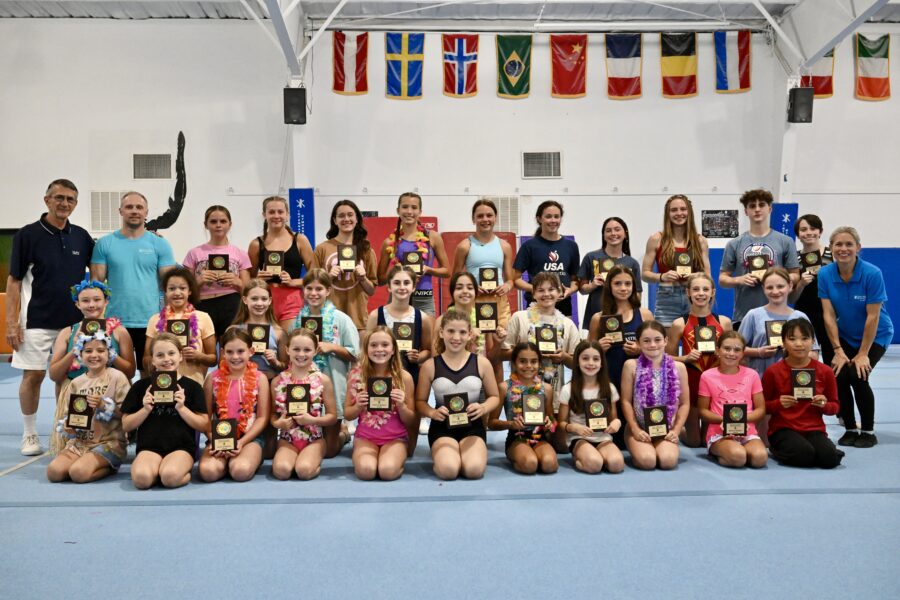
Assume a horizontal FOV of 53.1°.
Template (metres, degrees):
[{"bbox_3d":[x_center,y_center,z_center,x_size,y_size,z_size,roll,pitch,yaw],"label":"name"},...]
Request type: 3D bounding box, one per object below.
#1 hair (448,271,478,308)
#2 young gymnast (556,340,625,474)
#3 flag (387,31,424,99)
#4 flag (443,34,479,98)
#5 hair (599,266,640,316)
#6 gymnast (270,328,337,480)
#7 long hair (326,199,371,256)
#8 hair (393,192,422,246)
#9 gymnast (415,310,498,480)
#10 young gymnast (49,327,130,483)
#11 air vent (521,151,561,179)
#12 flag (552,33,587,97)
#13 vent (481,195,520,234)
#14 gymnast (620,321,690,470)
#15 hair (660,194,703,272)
[{"bbox_3d":[0.084,-0.046,5.580,0.200,0.280,0.200,0,1,0],"label":"hair"},{"bbox_3d":[0.805,0.598,5.180,0.380,0.730,0.500,0,1,-2],"label":"young gymnast"},{"bbox_3d":[-0.800,-4.160,16.000,0.670,1.200,0.060,0,1,-2],"label":"flag"},{"bbox_3d":[0.161,-3.581,13.800,0.560,0.980,0.050,0,1,-2],"label":"flag"},{"bbox_3d":[1.042,-0.061,5.500,0.240,0.310,0.220,0,1,6],"label":"hair"},{"bbox_3d":[-0.839,0.564,5.120,0.370,0.800,0.570,0,1,-3],"label":"gymnast"},{"bbox_3d":[-0.731,-0.520,6.450,0.300,0.410,0.230,0,1,-6],"label":"long hair"},{"bbox_3d":[-0.291,-0.554,6.190,0.204,0.373,0.220,0,1,-1],"label":"hair"},{"bbox_3d":[0.045,0.498,5.003,0.460,0.900,0.540,0,1,0],"label":"gymnast"},{"bbox_3d":[-2.033,0.572,5.090,0.420,0.800,0.580,0,1,-7],"label":"young gymnast"},{"bbox_3d":[1.680,-2.488,16.522,0.773,0.533,0.080,0,1,-2],"label":"air vent"},{"bbox_3d":[2.002,-3.944,15.200,0.620,1.070,0.080,0,1,-3],"label":"flag"},{"bbox_3d":[0.793,-1.322,14.000,0.570,0.610,0.040,0,1,-2],"label":"vent"},{"bbox_3d":[1.190,0.535,5.214,0.410,0.810,0.520,0,1,11],"label":"gymnast"},{"bbox_3d":[1.582,-0.455,6.150,0.280,0.530,0.240,0,1,7],"label":"hair"}]

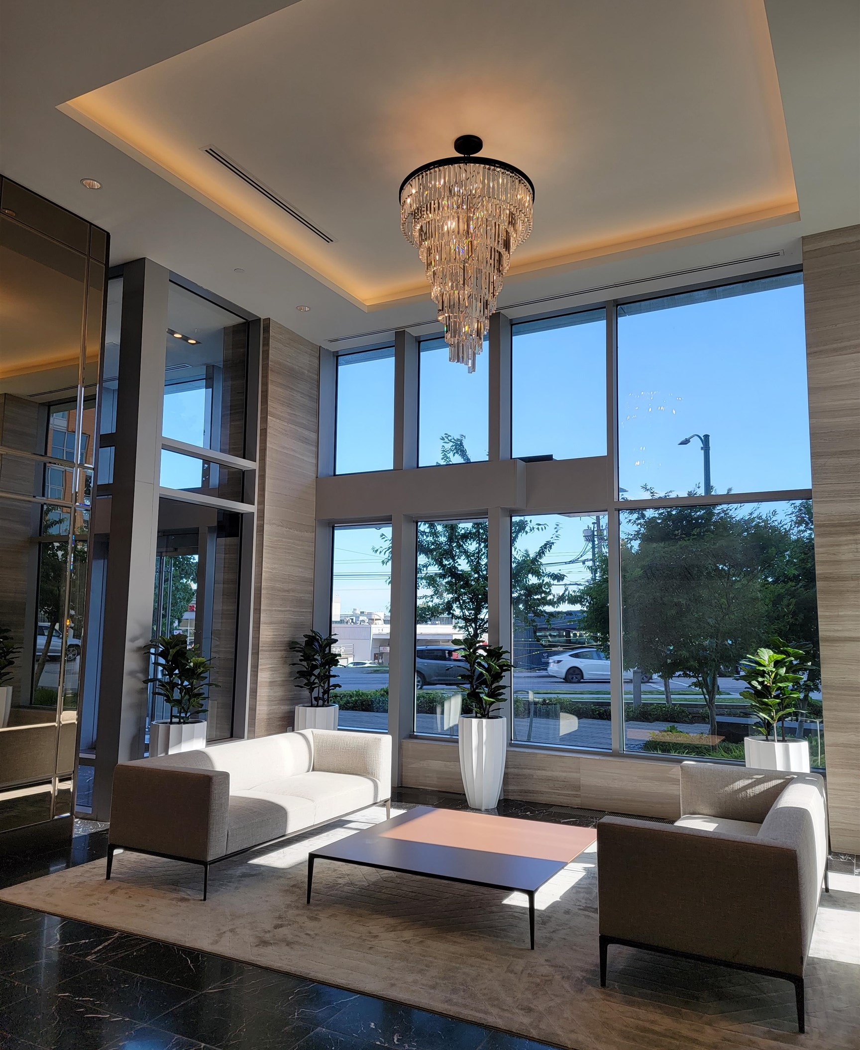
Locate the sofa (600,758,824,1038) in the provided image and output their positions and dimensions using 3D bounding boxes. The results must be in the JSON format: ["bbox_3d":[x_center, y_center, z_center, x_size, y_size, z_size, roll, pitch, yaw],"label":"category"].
[{"bbox_3d":[1.565,1.764,4.162,0.820,0.690,1.950,-3,-8,28],"label":"sofa"}]

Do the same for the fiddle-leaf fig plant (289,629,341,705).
[{"bbox_3d":[-1.151,1.460,8.066,0.550,0.760,0.530,-3,-8,27],"label":"fiddle-leaf fig plant"}]

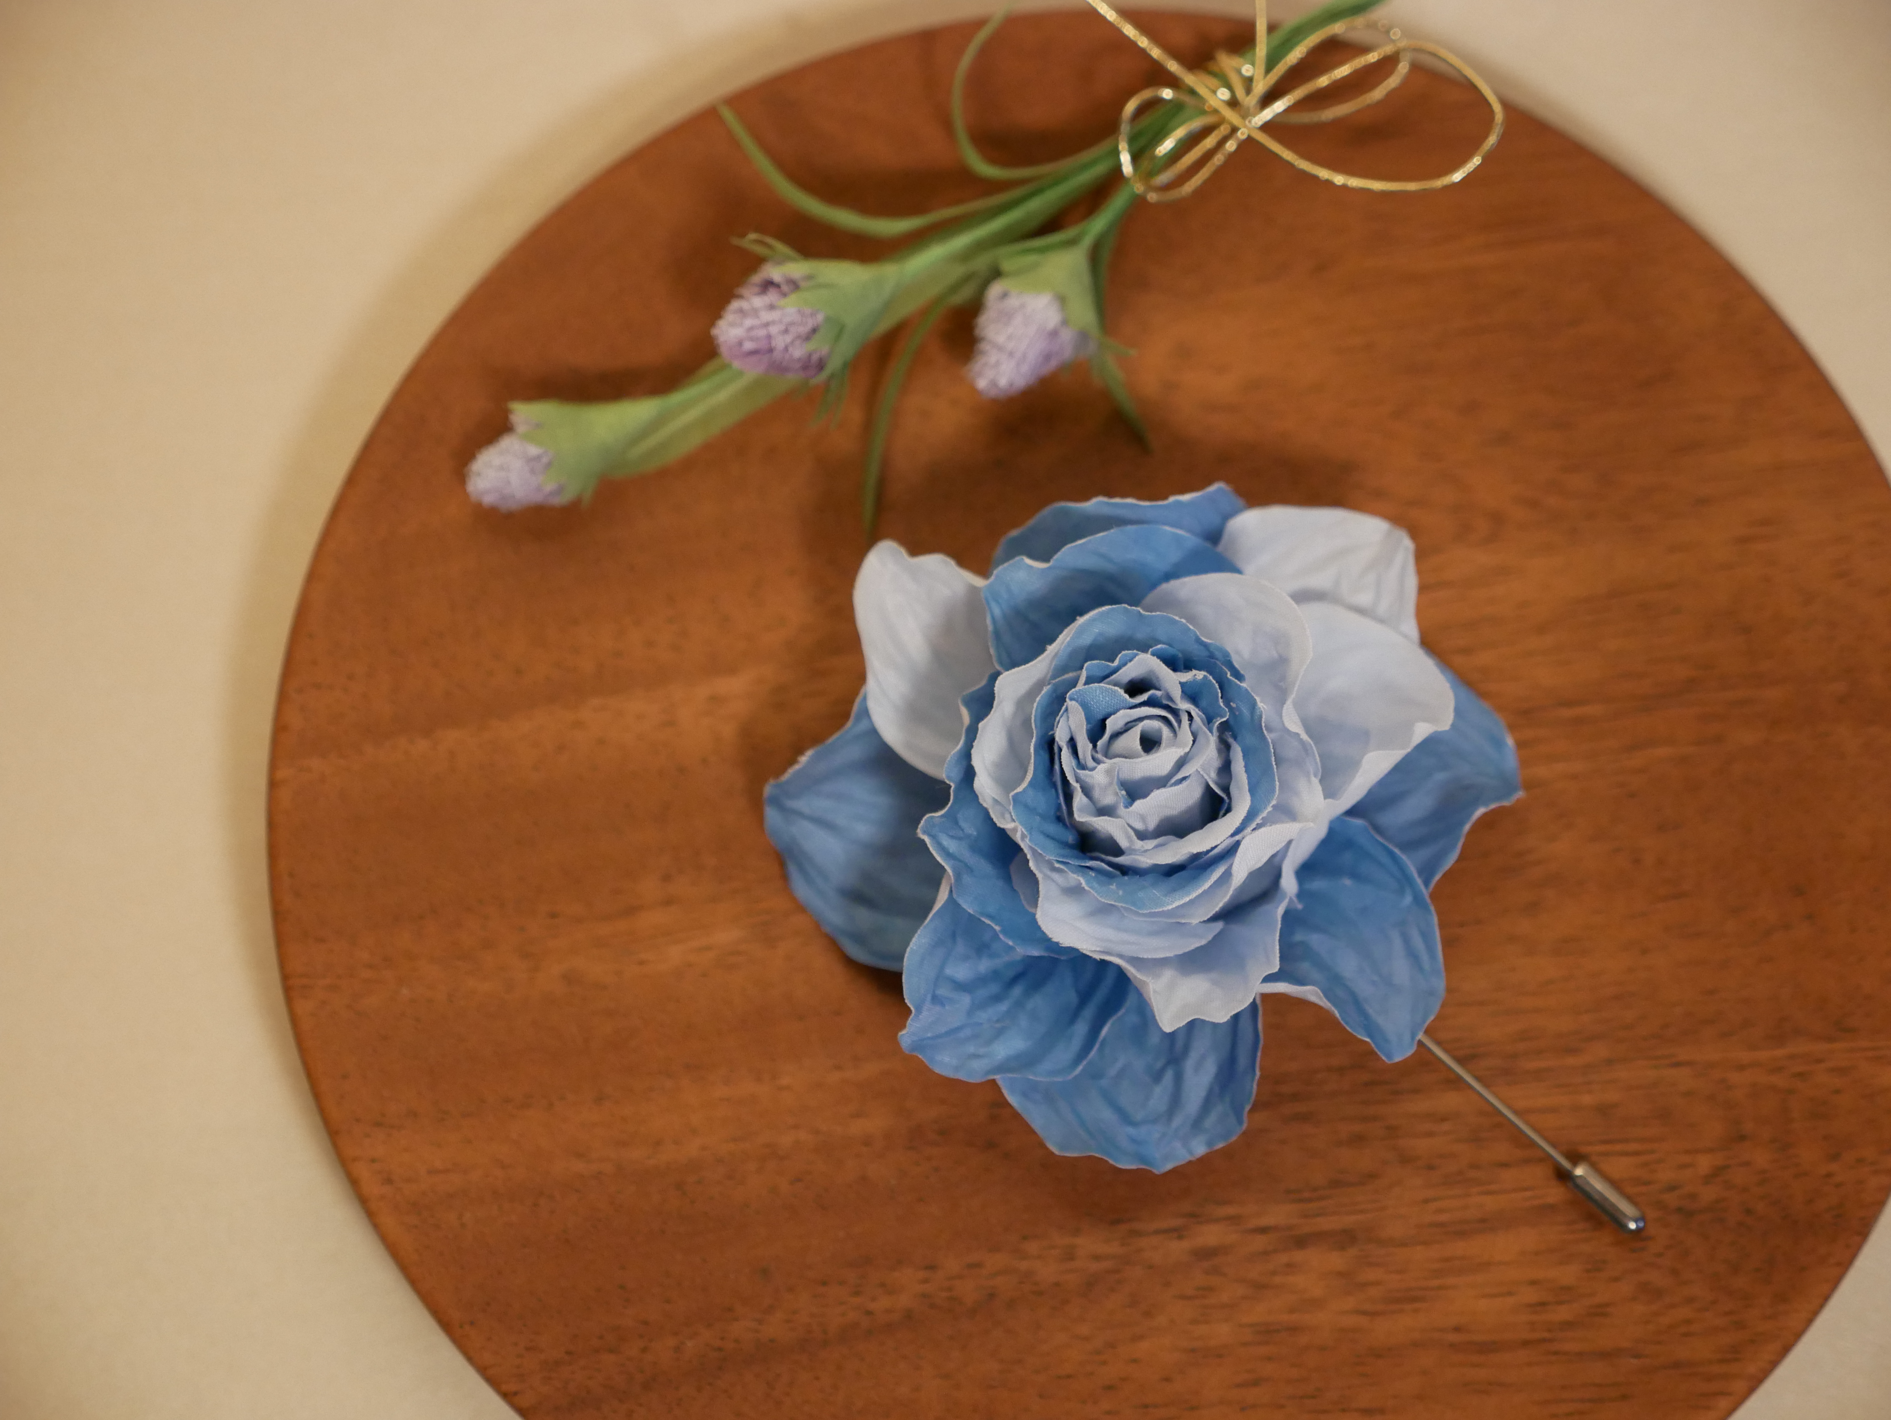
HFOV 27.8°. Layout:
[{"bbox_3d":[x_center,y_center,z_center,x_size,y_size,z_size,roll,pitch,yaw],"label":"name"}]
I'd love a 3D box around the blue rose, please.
[{"bbox_3d":[0.027,0.014,0.533,0.107,0.048,0.096,0,74,1],"label":"blue rose"}]

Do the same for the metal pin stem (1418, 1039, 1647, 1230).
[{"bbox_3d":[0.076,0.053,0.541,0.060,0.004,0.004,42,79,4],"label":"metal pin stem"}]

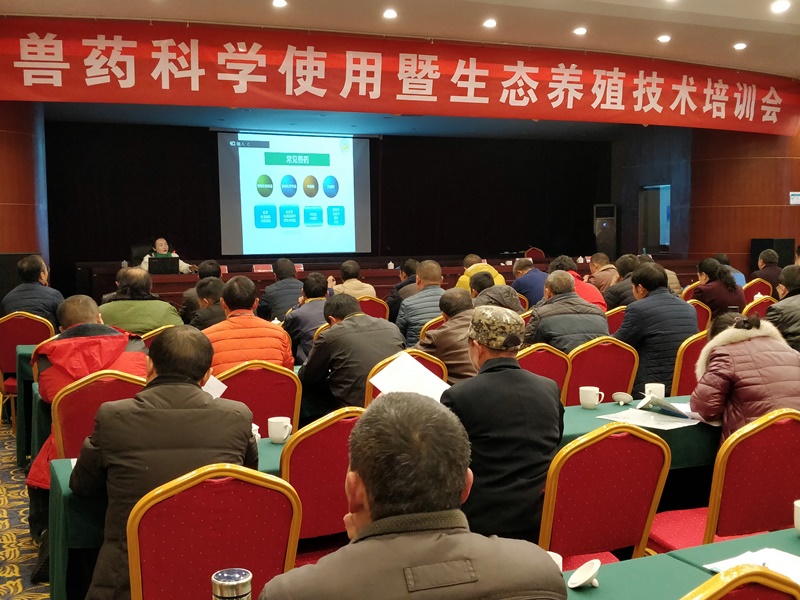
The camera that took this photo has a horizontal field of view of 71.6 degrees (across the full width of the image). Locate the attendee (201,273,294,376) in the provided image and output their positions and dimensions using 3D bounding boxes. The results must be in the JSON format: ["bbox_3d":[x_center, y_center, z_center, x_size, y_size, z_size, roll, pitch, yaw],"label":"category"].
[{"bbox_3d":[-0.797,0.515,2.898,0.530,1.300,0.780,-2,7,-14],"label":"attendee"}]

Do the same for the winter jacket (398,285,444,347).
[{"bbox_3d":[0.227,0.207,4.416,0.540,0.680,0.420,-2,7,-16],"label":"winter jacket"}]

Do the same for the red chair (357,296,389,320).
[{"bbox_3d":[-0.376,0.396,5.485,0.450,0.920,0.560,-2,7,-16],"label":"red chair"}]

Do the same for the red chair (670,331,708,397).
[{"bbox_3d":[1.832,0.596,3.668,0.450,0.920,0.560,-2,7,-16],"label":"red chair"}]

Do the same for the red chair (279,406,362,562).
[{"bbox_3d":[-0.216,0.788,2.116,0.450,0.930,0.570,-2,7,-14],"label":"red chair"}]

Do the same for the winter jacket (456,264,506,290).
[{"bbox_3d":[0.820,0.012,5.591,0.550,0.720,0.460,-3,7,-18],"label":"winter jacket"}]

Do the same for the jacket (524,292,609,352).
[{"bbox_3d":[1.029,0.291,3.443,0.540,0.680,0.480,-2,7,-14],"label":"jacket"}]

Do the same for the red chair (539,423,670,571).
[{"bbox_3d":[0.613,0.819,2.055,0.450,0.940,0.570,-2,7,-13],"label":"red chair"}]

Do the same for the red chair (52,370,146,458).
[{"bbox_3d":[-1.333,0.745,2.730,0.450,0.940,0.570,-2,7,-14],"label":"red chair"}]

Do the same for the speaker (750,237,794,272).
[{"bbox_3d":[6.019,-0.344,8.980,0.450,1.280,0.440,-2,7,-14],"label":"speaker"}]

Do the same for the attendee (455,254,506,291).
[{"bbox_3d":[0.766,0.180,5.742,0.550,1.270,0.780,-3,7,-18],"label":"attendee"}]

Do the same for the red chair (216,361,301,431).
[{"bbox_3d":[-0.714,0.711,2.813,0.450,0.930,0.570,-2,7,-15],"label":"red chair"}]

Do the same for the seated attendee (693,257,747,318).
[{"bbox_3d":[2.983,0.251,5.223,0.500,1.270,0.720,-3,7,-18],"label":"seated attendee"}]

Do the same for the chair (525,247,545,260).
[{"bbox_3d":[2.740,-0.540,10.797,0.450,0.930,0.570,-2,7,-13],"label":"chair"}]

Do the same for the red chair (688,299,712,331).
[{"bbox_3d":[2.451,0.425,5.058,0.450,0.920,0.560,-2,7,-16],"label":"red chair"}]

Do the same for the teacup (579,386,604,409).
[{"bbox_3d":[0.820,0.417,2.352,0.113,0.080,0.083,4,8,35],"label":"teacup"}]

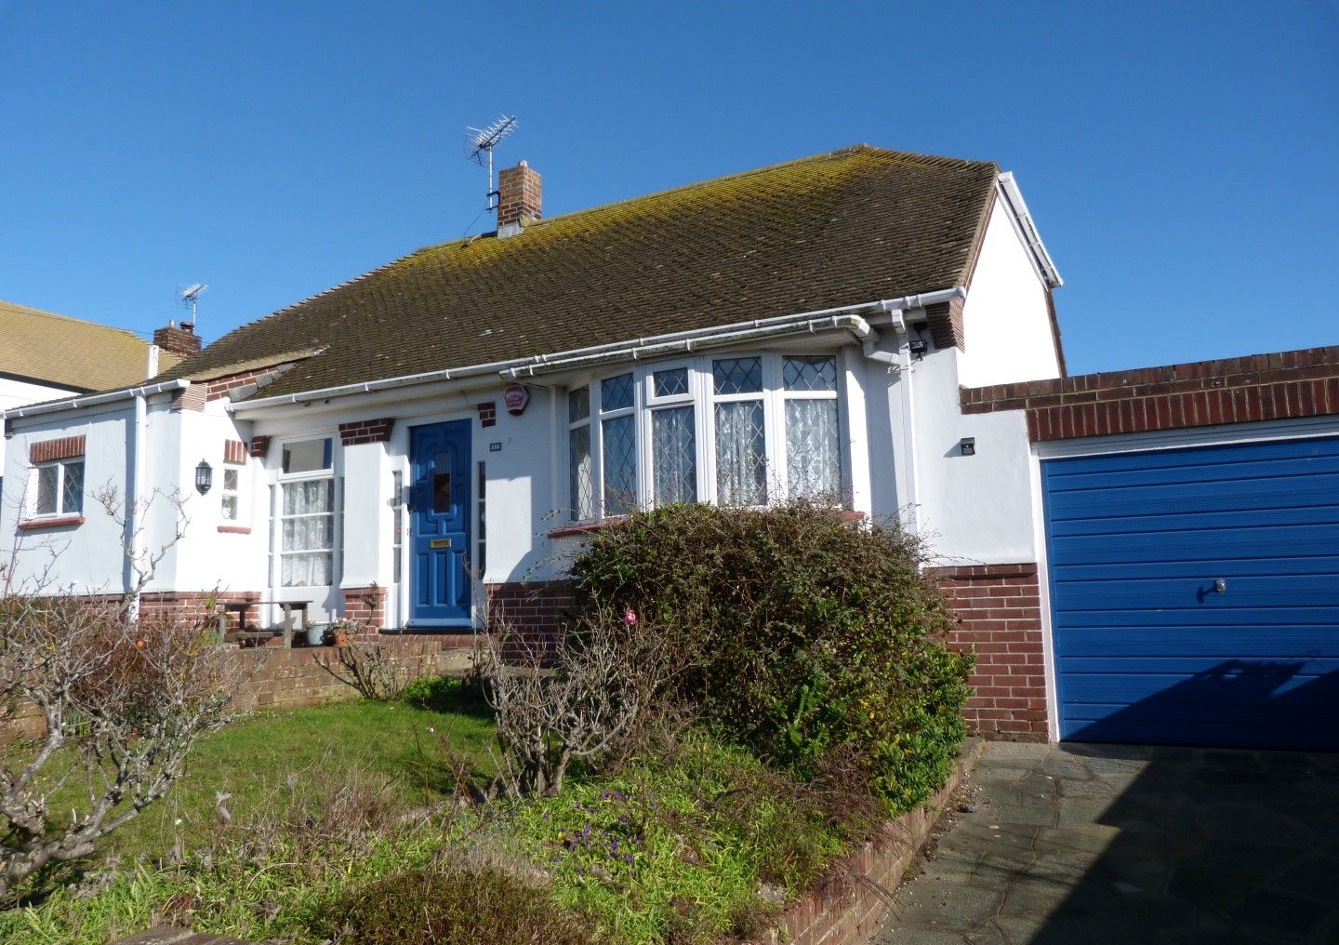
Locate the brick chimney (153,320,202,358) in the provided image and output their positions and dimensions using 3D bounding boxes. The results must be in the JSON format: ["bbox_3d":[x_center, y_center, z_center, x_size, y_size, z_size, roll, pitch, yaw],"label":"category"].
[{"bbox_3d":[-10.668,-2.876,20.981,0.470,0.820,0.780,-5,-8,26],"label":"brick chimney"}]

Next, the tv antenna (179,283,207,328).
[{"bbox_3d":[-10.535,-3.653,21.406,0.420,1.250,1.250,5,-10,-43],"label":"tv antenna"}]

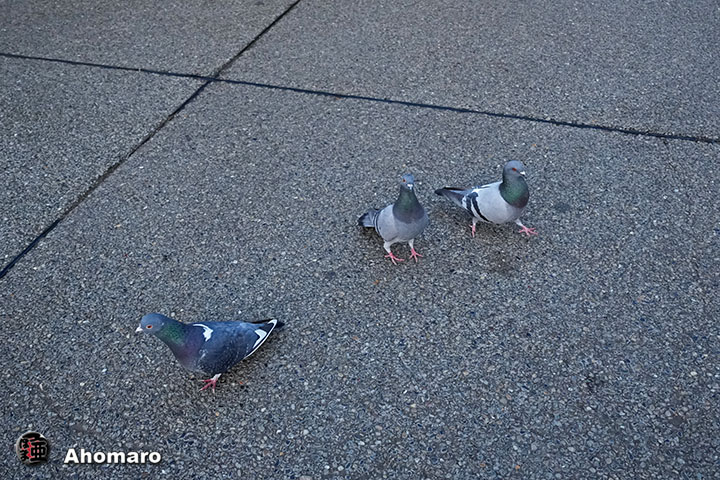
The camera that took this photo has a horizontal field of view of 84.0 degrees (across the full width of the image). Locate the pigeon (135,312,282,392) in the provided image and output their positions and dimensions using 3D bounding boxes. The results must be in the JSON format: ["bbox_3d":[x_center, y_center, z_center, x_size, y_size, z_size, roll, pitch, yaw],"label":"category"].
[{"bbox_3d":[-0.291,0.204,0.833,0.270,0.236,0.120,-15,39,-17],"label":"pigeon"}]

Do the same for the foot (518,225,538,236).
[{"bbox_3d":[0.543,-0.036,1.284,0.055,0.024,0.050,13,40,20],"label":"foot"}]

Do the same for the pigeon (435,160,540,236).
[{"bbox_3d":[0.383,-0.143,1.245,0.293,0.250,0.120,13,40,19],"label":"pigeon"}]

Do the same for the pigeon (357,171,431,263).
[{"bbox_3d":[0.080,-0.080,1.155,0.125,0.278,0.243,-31,46,-33],"label":"pigeon"}]

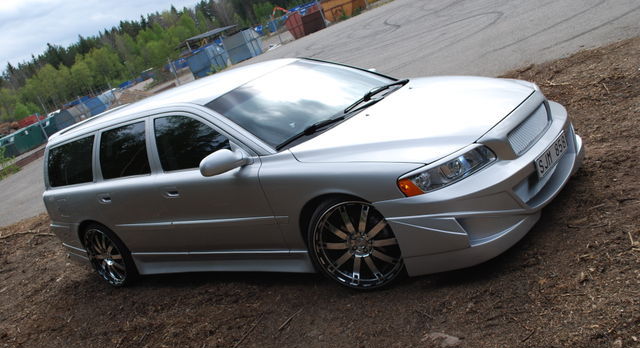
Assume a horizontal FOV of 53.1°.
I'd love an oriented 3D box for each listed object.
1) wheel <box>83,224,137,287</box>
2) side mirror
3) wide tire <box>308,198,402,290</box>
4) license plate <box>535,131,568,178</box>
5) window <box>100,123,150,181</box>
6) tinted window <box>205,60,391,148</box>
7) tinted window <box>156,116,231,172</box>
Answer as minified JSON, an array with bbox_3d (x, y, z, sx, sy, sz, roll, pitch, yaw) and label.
[{"bbox_3d":[-1.795,0.674,5.628,0.580,0.580,0.220,-8,18,41],"label":"wheel"},{"bbox_3d":[-0.614,-0.073,4.077,0.150,0.150,0.250,-8,18,41],"label":"side mirror"},{"bbox_3d":[0.257,0.395,3.869,0.580,0.580,0.220,-15,14,19],"label":"wide tire"},{"bbox_3d":[1.372,-0.115,3.783,0.020,0.110,0.520,-9,16,41],"label":"license plate"},{"bbox_3d":[-1.555,-0.167,5.105,0.718,0.407,0.040,-8,-6,41],"label":"window"},{"bbox_3d":[-0.145,-0.620,4.730,0.869,0.140,1.500,22,35,28],"label":"tinted window"},{"bbox_3d":[-0.914,-0.234,4.548,0.849,0.449,0.040,-8,-6,41],"label":"tinted window"}]

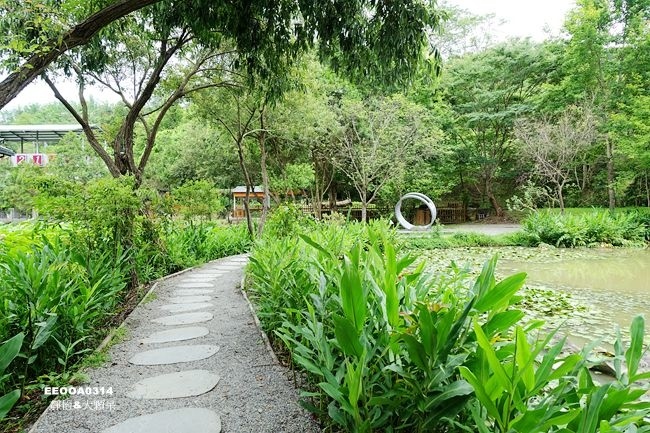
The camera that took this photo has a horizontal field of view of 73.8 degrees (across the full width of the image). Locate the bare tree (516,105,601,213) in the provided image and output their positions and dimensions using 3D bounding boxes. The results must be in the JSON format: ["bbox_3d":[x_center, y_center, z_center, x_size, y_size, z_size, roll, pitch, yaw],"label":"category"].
[{"bbox_3d":[14.700,-3.550,27.500,5.200,7.100,4.700,0,2,0],"label":"bare tree"}]

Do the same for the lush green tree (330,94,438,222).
[{"bbox_3d":[3.490,-3.290,25.000,6.100,7.500,5.400,0,2,0],"label":"lush green tree"}]

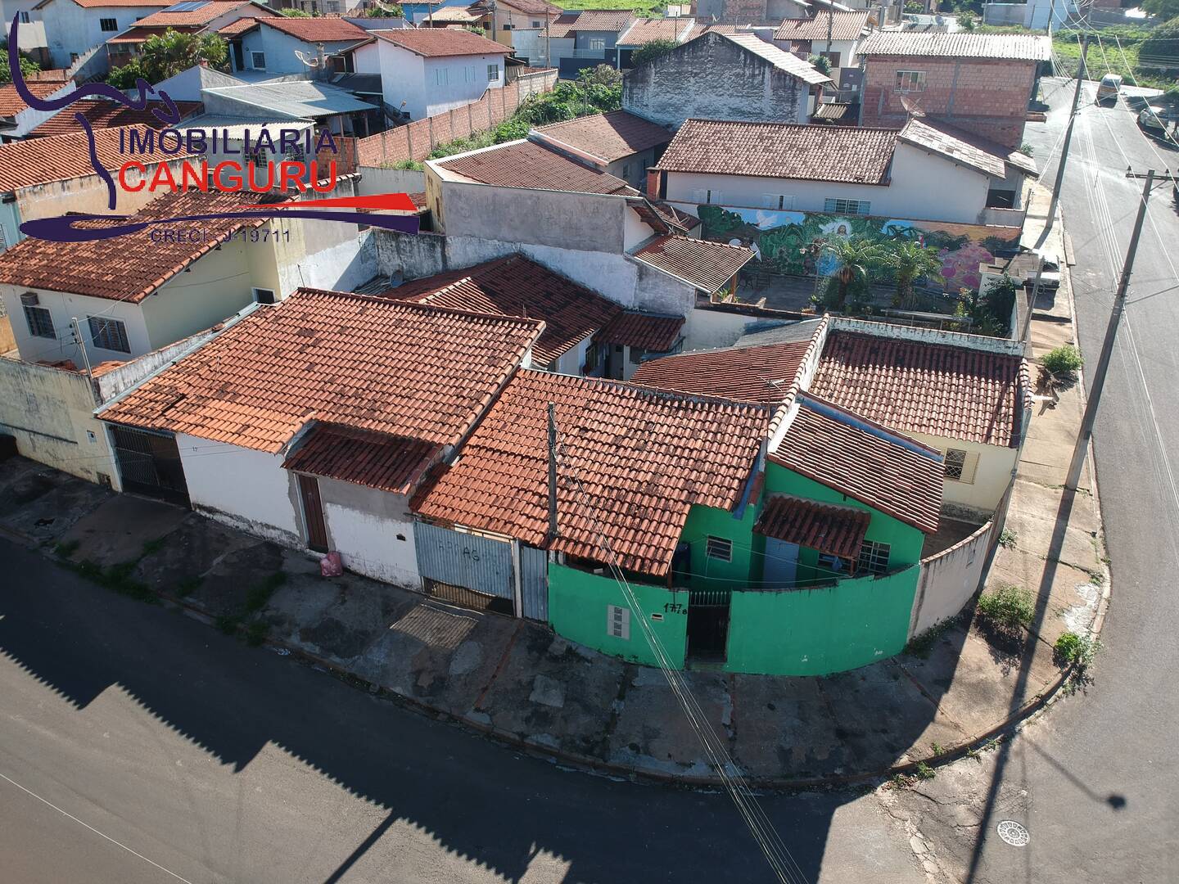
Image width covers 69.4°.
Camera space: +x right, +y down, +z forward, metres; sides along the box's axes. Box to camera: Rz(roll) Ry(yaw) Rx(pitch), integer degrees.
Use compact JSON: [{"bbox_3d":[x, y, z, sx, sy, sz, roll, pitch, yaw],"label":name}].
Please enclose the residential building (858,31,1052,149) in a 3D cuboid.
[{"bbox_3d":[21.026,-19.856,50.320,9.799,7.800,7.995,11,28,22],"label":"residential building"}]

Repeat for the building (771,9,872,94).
[{"bbox_3d":[19.697,-33.179,72.199,6.923,5.899,8.385,11,28,22],"label":"building"}]

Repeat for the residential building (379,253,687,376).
[{"bbox_3d":[-3.995,-4.180,32.122,13.552,4.339,7.800,11,28,22],"label":"residential building"}]

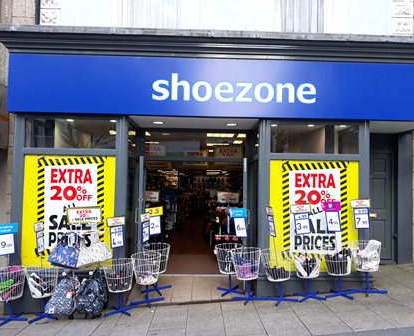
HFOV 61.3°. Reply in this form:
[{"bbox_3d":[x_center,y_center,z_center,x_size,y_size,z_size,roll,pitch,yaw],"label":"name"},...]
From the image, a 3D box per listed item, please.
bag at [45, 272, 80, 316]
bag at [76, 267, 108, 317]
[{"bbox_3d":[-1.919,1.664,4.661,0.346,0.507,0.250,1,-2,-1],"label":"bag"},{"bbox_3d":[-1.543,1.668,4.710,0.328,0.547,0.280,1,-2,-1],"label":"bag"}]

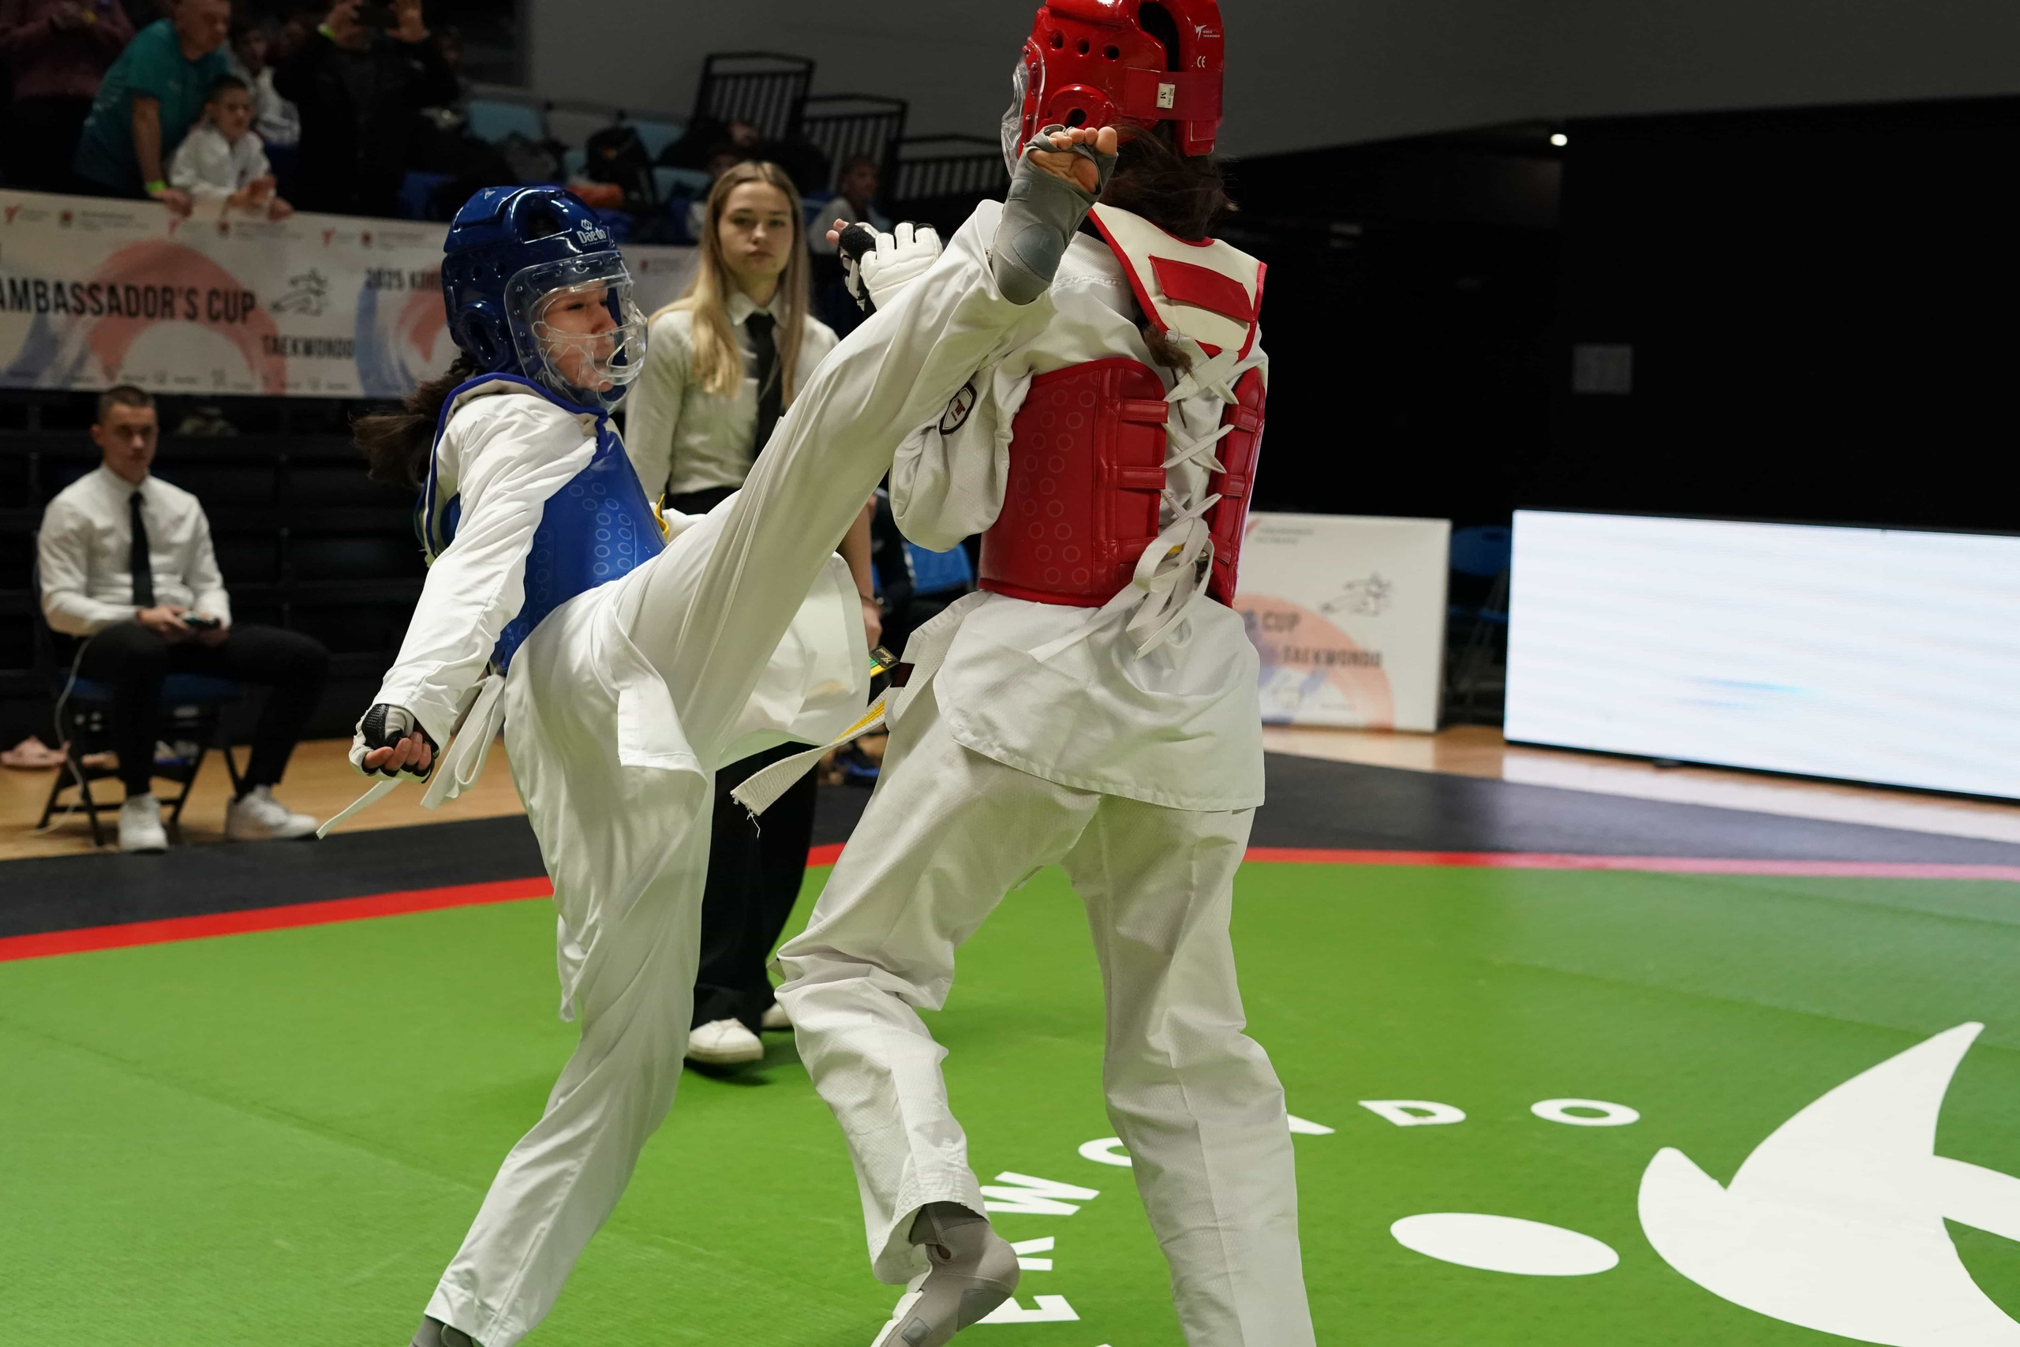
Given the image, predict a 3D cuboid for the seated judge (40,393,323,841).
[{"bbox_3d":[-2.472,-0.187,8.397,0.720,1.326,0.660,-2,6,-33],"label":"seated judge"}]

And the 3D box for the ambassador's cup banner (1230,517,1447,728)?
[{"bbox_3d":[1.036,-0.254,12.590,1.850,0.940,0.220,3,5,18],"label":"ambassador's cup banner"}]

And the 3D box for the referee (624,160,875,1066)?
[{"bbox_3d":[-0.527,-0.132,5.529,0.490,1.736,0.380,0,5,-17],"label":"referee"}]

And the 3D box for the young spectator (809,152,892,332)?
[{"bbox_3d":[-0.747,-1.722,12.902,0.430,1.320,0.360,-3,6,-40],"label":"young spectator"}]

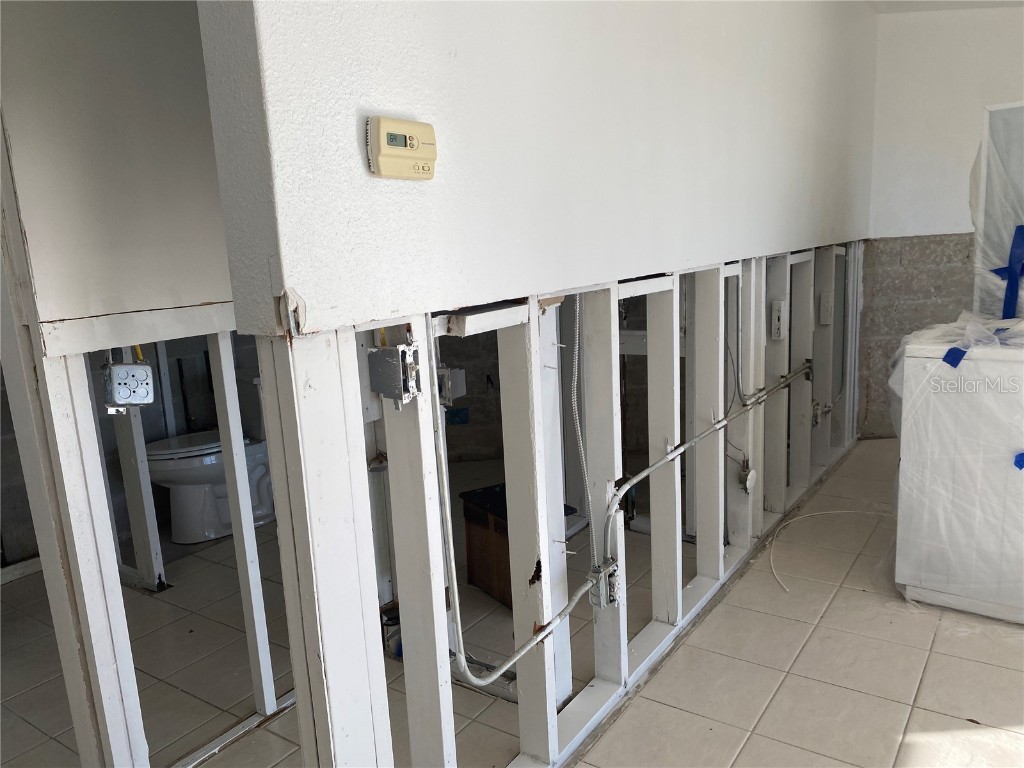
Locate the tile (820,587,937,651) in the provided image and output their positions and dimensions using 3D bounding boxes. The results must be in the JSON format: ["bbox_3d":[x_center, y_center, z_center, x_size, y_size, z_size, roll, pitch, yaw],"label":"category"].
[{"bbox_3d":[1.264,0.796,2.630,0.333,0.010,0.333,4,12,35],"label":"tile"}]

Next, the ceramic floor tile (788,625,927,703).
[{"bbox_3d":[1.070,0.855,2.360,0.333,0.010,0.333,4,12,35],"label":"ceramic floor tile"}]

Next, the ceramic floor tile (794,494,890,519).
[{"bbox_3d":[1.567,0.600,3.637,0.333,0.010,0.333,4,12,35],"label":"ceramic floor tile"}]

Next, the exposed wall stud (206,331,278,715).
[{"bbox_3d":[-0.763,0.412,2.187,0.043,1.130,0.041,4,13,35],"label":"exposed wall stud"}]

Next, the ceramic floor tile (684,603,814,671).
[{"bbox_3d":[0.792,0.836,2.554,0.333,0.010,0.333,4,12,35],"label":"ceramic floor tile"}]

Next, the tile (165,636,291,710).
[{"bbox_3d":[-0.895,0.949,2.538,0.333,0.010,0.333,4,13,35],"label":"tile"}]

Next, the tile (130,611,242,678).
[{"bbox_3d":[-1.172,0.931,2.733,0.333,0.010,0.333,4,13,35],"label":"tile"}]

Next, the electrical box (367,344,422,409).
[{"bbox_3d":[-0.221,-0.024,1.462,0.082,0.100,0.053,4,13,35],"label":"electrical box"}]

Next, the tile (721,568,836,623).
[{"bbox_3d":[0.986,0.777,2.825,0.333,0.010,0.333,4,12,35],"label":"tile"}]

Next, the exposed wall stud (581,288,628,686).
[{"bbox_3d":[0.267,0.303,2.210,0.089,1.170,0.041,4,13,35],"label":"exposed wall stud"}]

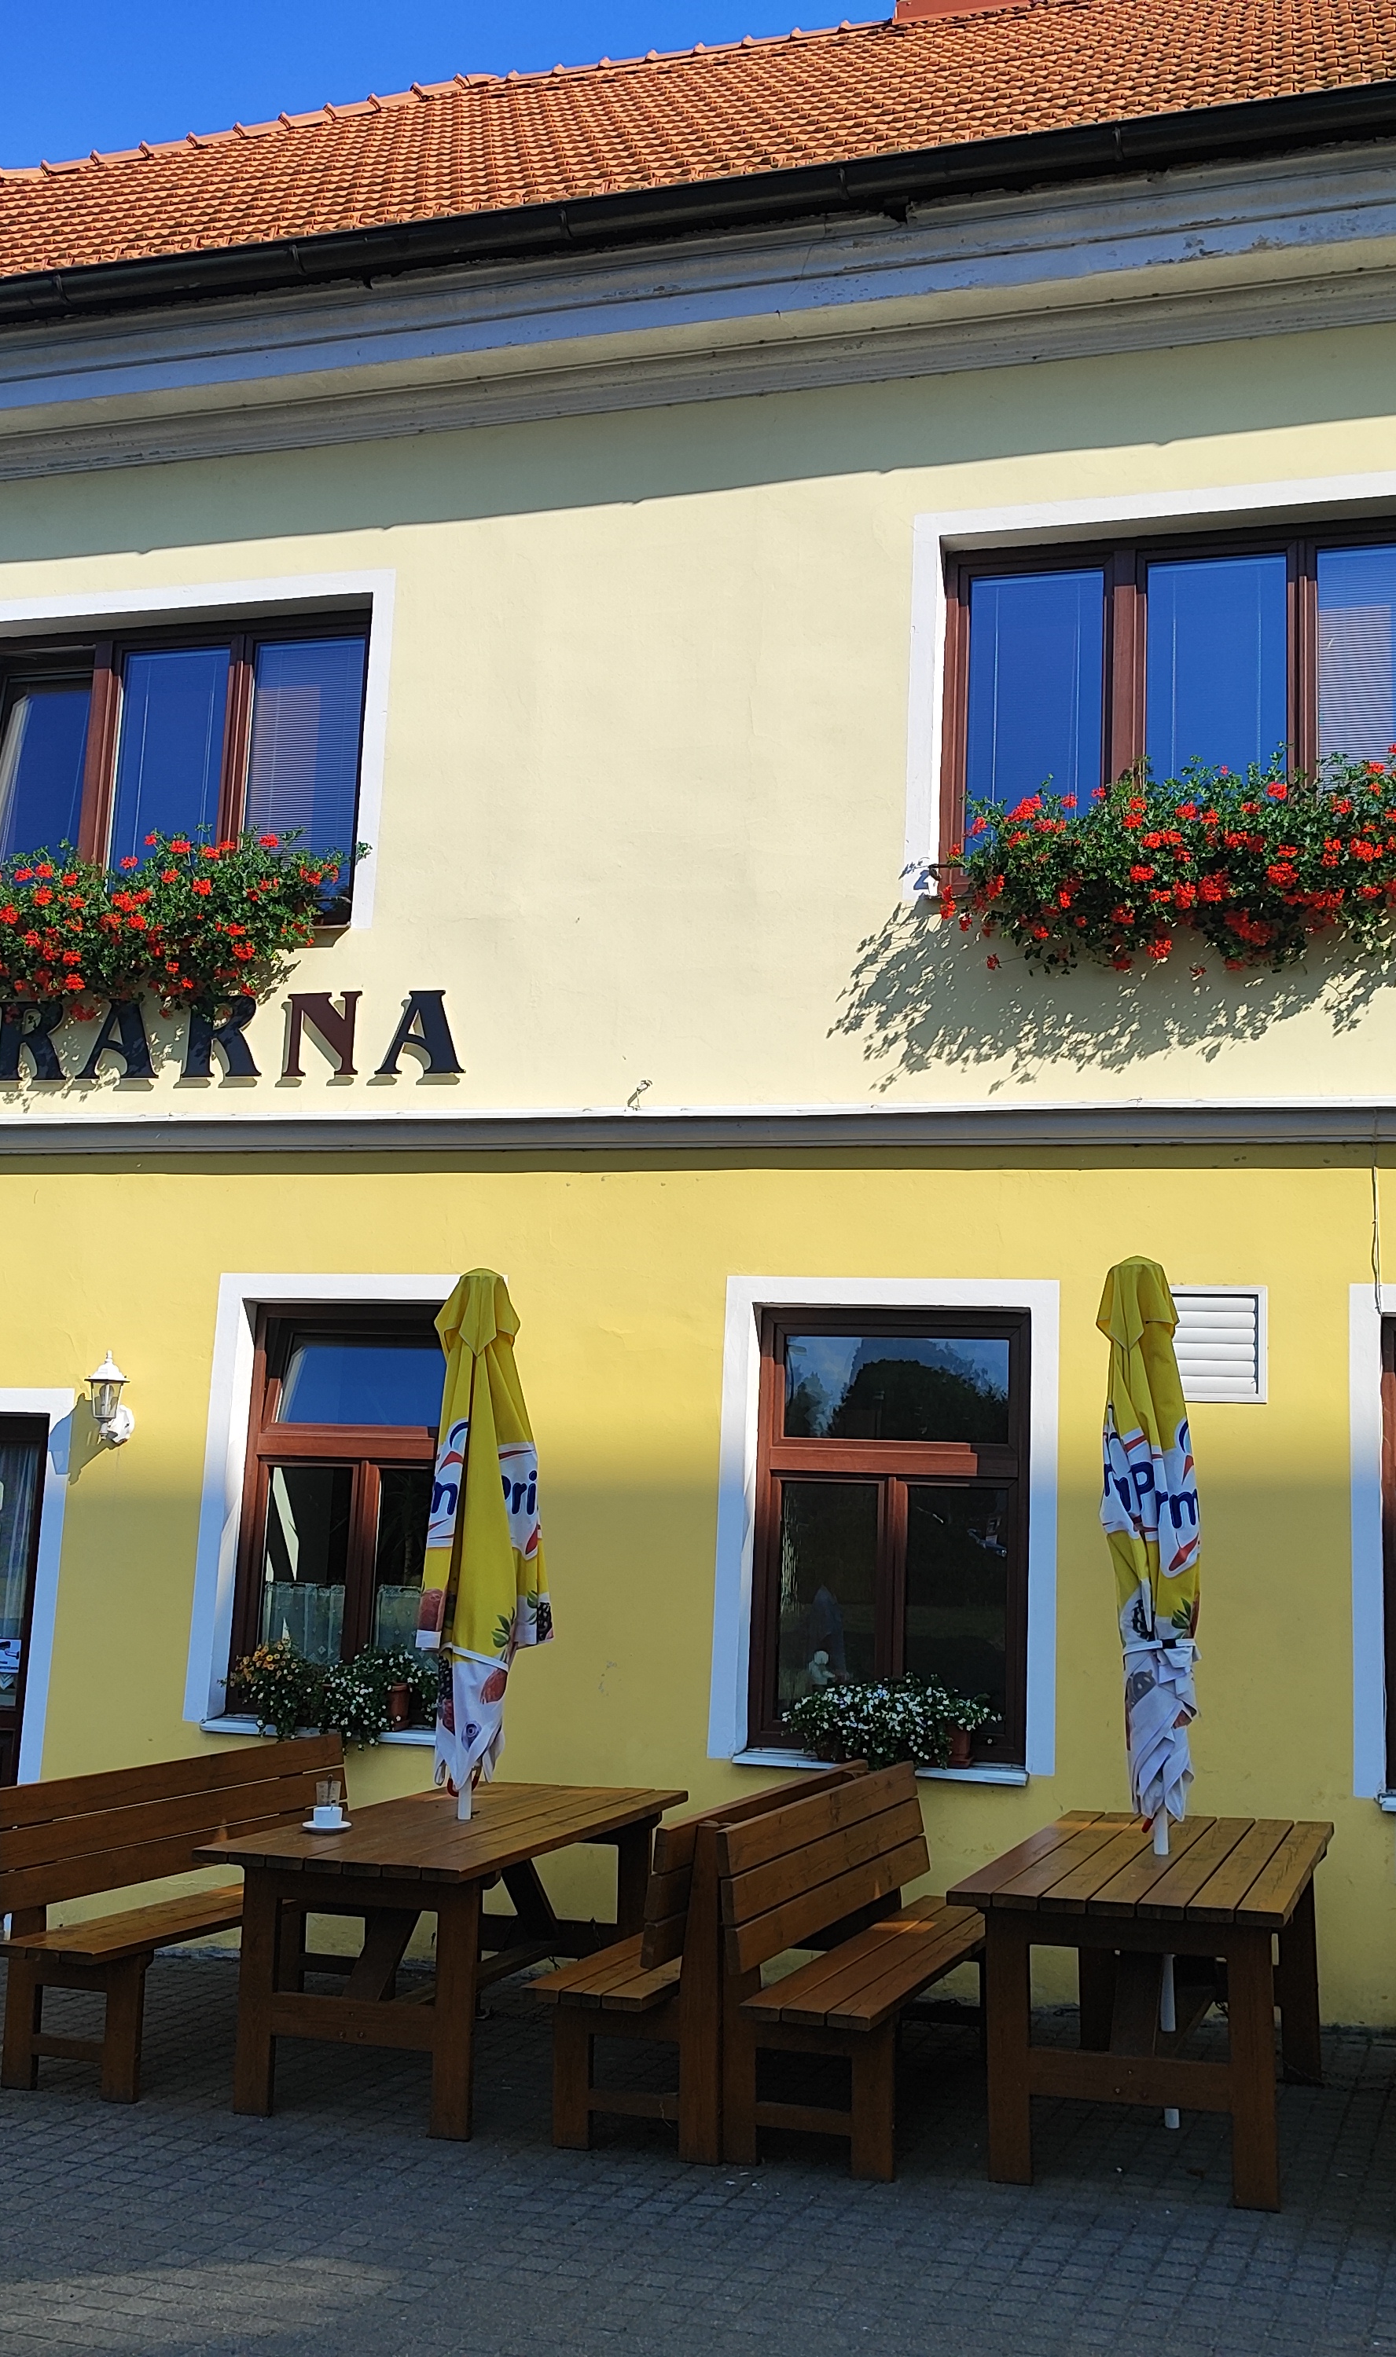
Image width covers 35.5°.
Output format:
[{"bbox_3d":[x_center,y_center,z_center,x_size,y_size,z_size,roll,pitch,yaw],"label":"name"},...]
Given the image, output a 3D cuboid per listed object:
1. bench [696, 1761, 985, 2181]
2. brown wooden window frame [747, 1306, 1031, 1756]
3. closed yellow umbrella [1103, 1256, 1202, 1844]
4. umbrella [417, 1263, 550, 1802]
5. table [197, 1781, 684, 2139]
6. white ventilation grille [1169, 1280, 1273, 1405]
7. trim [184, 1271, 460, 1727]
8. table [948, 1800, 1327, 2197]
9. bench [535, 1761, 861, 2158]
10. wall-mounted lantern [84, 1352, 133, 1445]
[{"bbox_3d":[0.550,2.307,6.512,0.489,0.891,1.861,-3,-10,21],"label":"bench"},{"bbox_3d":[0.737,1.322,8.197,1.058,1.649,0.100,0,-10,15],"label":"brown wooden window frame"},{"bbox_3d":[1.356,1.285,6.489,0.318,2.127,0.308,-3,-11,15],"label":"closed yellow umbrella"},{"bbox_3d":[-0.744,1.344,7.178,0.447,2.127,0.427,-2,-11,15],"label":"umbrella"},{"bbox_3d":[-0.757,2.446,6.951,0.858,0.761,1.814,-3,-10,19],"label":"table"},{"bbox_3d":[1.868,0.612,8.003,0.430,0.435,0.040,0,-10,15],"label":"white ventilation grille"},{"bbox_3d":[-1.372,1.277,8.637,1.254,1.790,0.150,0,-10,15],"label":"trim"},{"bbox_3d":[1.357,2.353,6.316,0.858,0.761,1.814,-3,-10,20],"label":"table"},{"bbox_3d":[0.112,2.366,6.835,0.570,0.890,2.050,-1,-11,20],"label":"bench"},{"bbox_3d":[-2.442,0.917,9.029,0.189,0.378,0.219,0,-10,15],"label":"wall-mounted lantern"}]

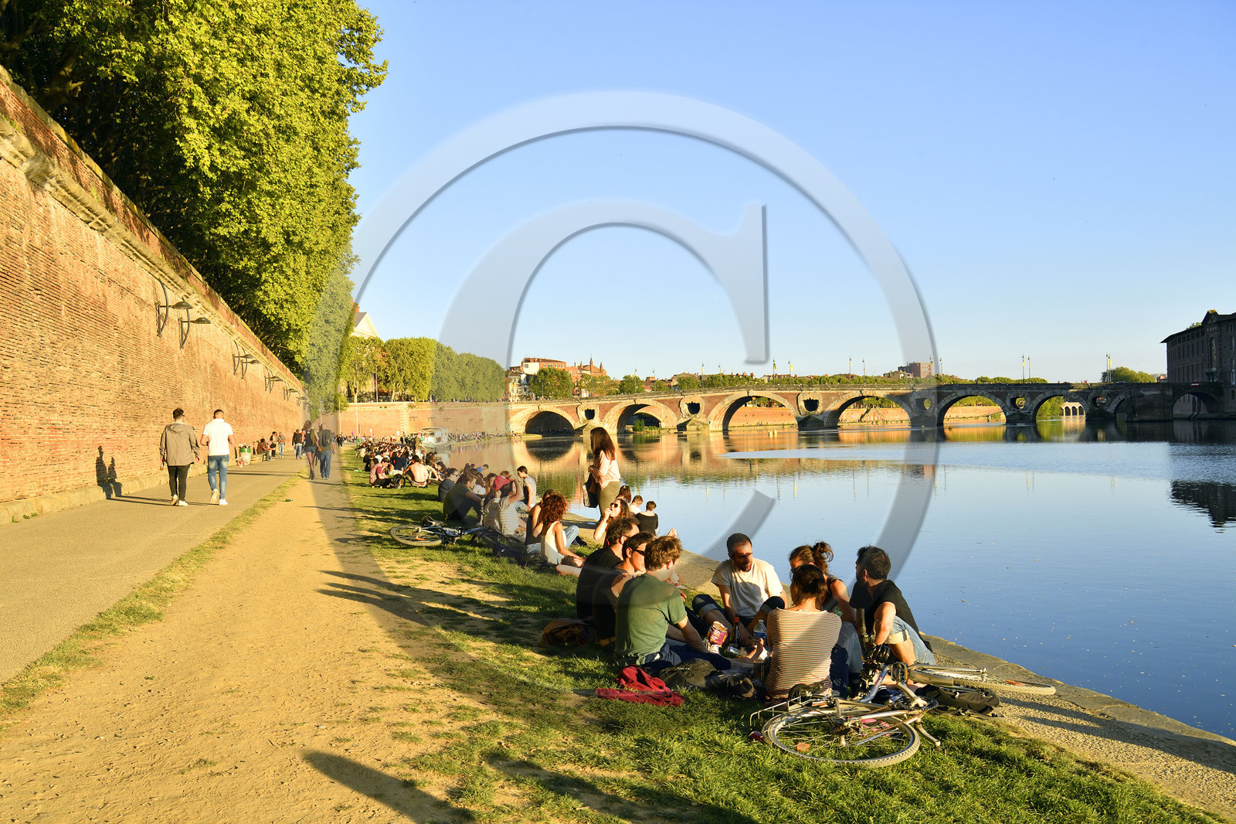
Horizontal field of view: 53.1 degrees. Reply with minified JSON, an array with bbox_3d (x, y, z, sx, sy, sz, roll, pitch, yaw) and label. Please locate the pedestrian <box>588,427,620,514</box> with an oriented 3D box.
[{"bbox_3d":[-0.170,1.030,16.800,0.460,1.660,0.460,-2,-1,30],"label":"pedestrian"}]

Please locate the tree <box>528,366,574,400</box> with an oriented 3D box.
[{"bbox_3d":[-26.300,-10.100,485.000,18.000,15.500,17.500,-1,-1,0],"label":"tree"}]

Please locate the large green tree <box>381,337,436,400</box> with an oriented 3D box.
[{"bbox_3d":[-52.236,-10.344,308.000,13.500,16.600,13.500,-2,-1,-10],"label":"large green tree"}]

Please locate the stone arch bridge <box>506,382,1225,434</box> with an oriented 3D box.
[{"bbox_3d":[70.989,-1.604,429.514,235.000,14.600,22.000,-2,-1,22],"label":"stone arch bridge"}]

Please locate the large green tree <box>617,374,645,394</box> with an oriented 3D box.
[{"bbox_3d":[6.000,-9.300,525.000,11.500,13.000,11.500,-1,-1,0],"label":"large green tree"}]

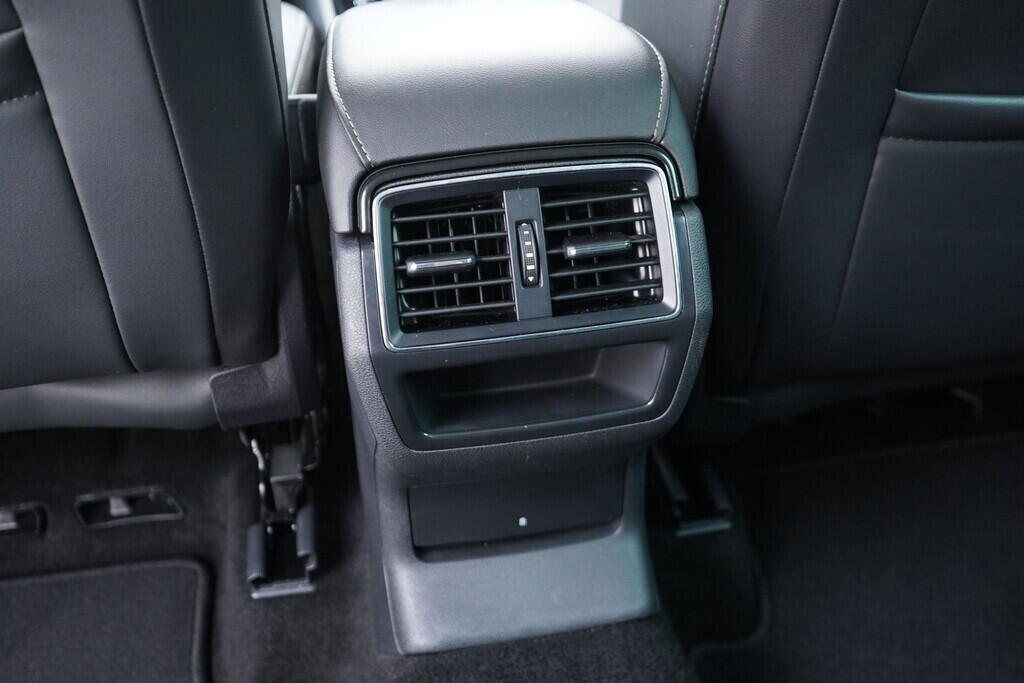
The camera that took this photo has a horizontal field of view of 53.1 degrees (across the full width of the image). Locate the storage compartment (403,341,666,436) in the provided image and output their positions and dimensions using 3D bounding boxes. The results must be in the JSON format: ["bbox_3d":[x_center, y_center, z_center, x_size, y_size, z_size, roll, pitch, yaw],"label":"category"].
[{"bbox_3d":[0.012,0.019,0.597,0.151,0.043,0.046,-6,16,-9],"label":"storage compartment"}]

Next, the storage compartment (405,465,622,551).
[{"bbox_3d":[0.002,0.096,0.707,0.147,0.058,0.042,-6,34,-9],"label":"storage compartment"}]

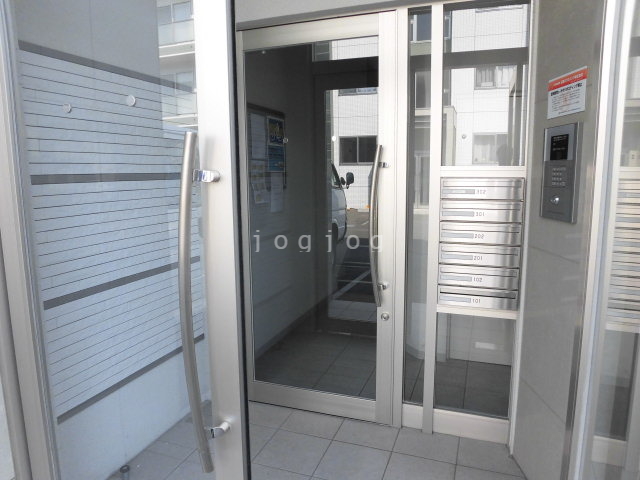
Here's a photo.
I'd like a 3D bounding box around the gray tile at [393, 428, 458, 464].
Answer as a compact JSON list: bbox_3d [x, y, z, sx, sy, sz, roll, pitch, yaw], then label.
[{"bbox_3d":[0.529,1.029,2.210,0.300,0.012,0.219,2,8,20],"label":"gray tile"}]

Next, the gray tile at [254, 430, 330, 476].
[{"bbox_3d":[-0.123,1.038,2.170,0.300,0.012,0.300,2,8,20],"label":"gray tile"}]

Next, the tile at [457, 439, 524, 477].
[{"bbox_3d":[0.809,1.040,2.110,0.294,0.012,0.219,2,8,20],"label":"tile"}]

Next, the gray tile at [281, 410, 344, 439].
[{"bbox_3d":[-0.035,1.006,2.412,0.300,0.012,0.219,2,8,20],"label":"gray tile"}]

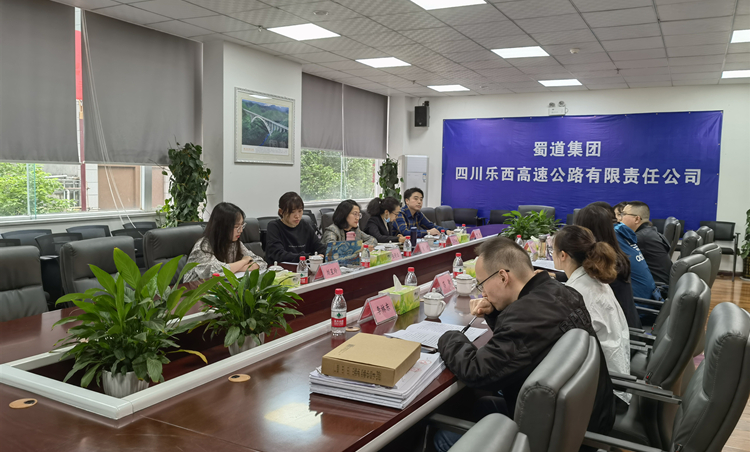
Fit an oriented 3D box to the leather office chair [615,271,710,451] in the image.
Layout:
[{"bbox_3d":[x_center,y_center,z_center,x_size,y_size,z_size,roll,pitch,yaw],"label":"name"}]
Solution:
[{"bbox_3d":[1.175,0.735,2.694,0.660,1.000,0.620,5,6,30],"label":"leather office chair"}]

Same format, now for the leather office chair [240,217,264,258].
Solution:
[{"bbox_3d":[-0.992,0.463,4.857,0.660,1.000,0.620,5,6,28],"label":"leather office chair"}]

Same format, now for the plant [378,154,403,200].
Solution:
[{"bbox_3d":[0.217,-0.381,10.518,0.460,1.720,0.460,4,6,28],"label":"plant"}]

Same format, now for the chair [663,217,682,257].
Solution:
[{"bbox_3d":[3.060,0.415,6.528,0.660,1.000,0.620,5,6,28],"label":"chair"}]

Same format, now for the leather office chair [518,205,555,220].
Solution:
[{"bbox_3d":[2.260,0.237,8.350,0.620,1.000,0.660,4,6,28],"label":"leather office chair"}]

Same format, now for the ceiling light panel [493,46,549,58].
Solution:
[{"bbox_3d":[1.694,-2.036,6.837,0.590,0.040,0.590,5,6,28],"label":"ceiling light panel"}]

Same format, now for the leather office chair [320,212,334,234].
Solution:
[{"bbox_3d":[-0.264,0.383,5.892,0.660,1.000,0.620,5,6,28],"label":"leather office chair"}]

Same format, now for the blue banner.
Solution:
[{"bbox_3d":[3.210,-0.857,9.847,4.460,1.960,0.030,4,6,29],"label":"blue banner"}]

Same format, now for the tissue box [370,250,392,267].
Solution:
[{"bbox_3d":[0.019,0.236,4.282,0.120,0.078,0.222,4,6,28],"label":"tissue box"}]

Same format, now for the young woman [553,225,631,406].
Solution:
[{"bbox_3d":[0.878,0.604,2.822,0.720,1.220,0.480,4,6,28],"label":"young woman"}]

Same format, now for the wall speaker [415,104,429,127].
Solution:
[{"bbox_3d":[0.860,-2.007,10.747,0.240,0.370,0.220,3,6,17],"label":"wall speaker"}]

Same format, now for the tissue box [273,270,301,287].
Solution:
[{"bbox_3d":[-0.511,0.313,3.138,0.112,0.094,0.225,5,6,28],"label":"tissue box"}]

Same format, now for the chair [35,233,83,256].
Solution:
[{"bbox_3d":[-2.298,0.518,4.631,0.580,0.860,0.550,5,6,28],"label":"chair"}]

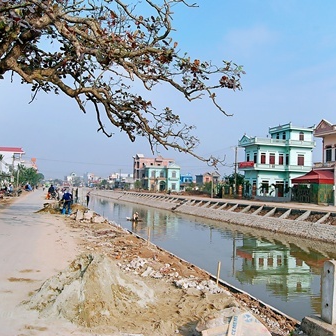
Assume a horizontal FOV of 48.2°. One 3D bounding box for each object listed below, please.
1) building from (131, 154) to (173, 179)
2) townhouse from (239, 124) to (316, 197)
[{"bbox_3d":[-5.914,1.888,139.153,14.500,12.900,6.200,3,-3,-19],"label":"building"},{"bbox_3d":[17.374,-0.909,59.166,10.600,11.650,5.700,3,-3,-19],"label":"townhouse"}]

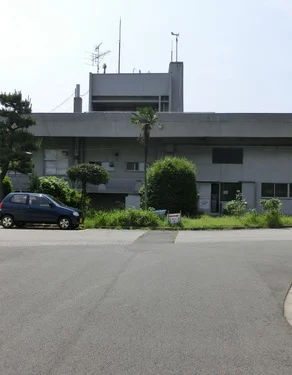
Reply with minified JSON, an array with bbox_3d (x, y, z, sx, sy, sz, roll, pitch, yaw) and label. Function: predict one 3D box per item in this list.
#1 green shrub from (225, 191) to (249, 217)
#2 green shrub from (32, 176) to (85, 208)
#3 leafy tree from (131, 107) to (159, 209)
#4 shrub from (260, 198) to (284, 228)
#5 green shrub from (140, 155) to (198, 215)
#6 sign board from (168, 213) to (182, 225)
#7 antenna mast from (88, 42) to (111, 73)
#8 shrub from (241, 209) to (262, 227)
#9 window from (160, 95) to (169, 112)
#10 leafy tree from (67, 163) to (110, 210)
[{"bbox_3d":[4.738,0.964,21.993,1.200,1.561,1.100,1,0,6],"label":"green shrub"},{"bbox_3d":[-4.550,0.476,21.191,2.700,2.167,2.100,1,0,6],"label":"green shrub"},{"bbox_3d":[-0.050,-1.163,20.800,1.400,5.600,1.400,1,-1,3],"label":"leafy tree"},{"bbox_3d":[5.860,1.167,19.595,1.000,1.258,0.950,1,0,6],"label":"shrub"},{"bbox_3d":[1.220,0.054,22.286,2.900,3.250,2.700,1,0,6],"label":"green shrub"},{"bbox_3d":[1.218,1.323,17.300,0.560,0.560,0.080,1,-1,3],"label":"sign board"},{"bbox_3d":[-3.552,-9.931,32.000,1.500,2.350,2.000,1,-1,-36],"label":"antenna mast"},{"bbox_3d":[4.634,1.309,18.400,0.950,0.850,0.900,1,-1,3],"label":"shrub"},{"bbox_3d":[1.429,-6.261,32.000,0.640,1.450,0.120,1,-1,3],"label":"window"},{"bbox_3d":[-2.758,0.221,19.889,2.050,2.724,1.900,1,0,6],"label":"leafy tree"}]

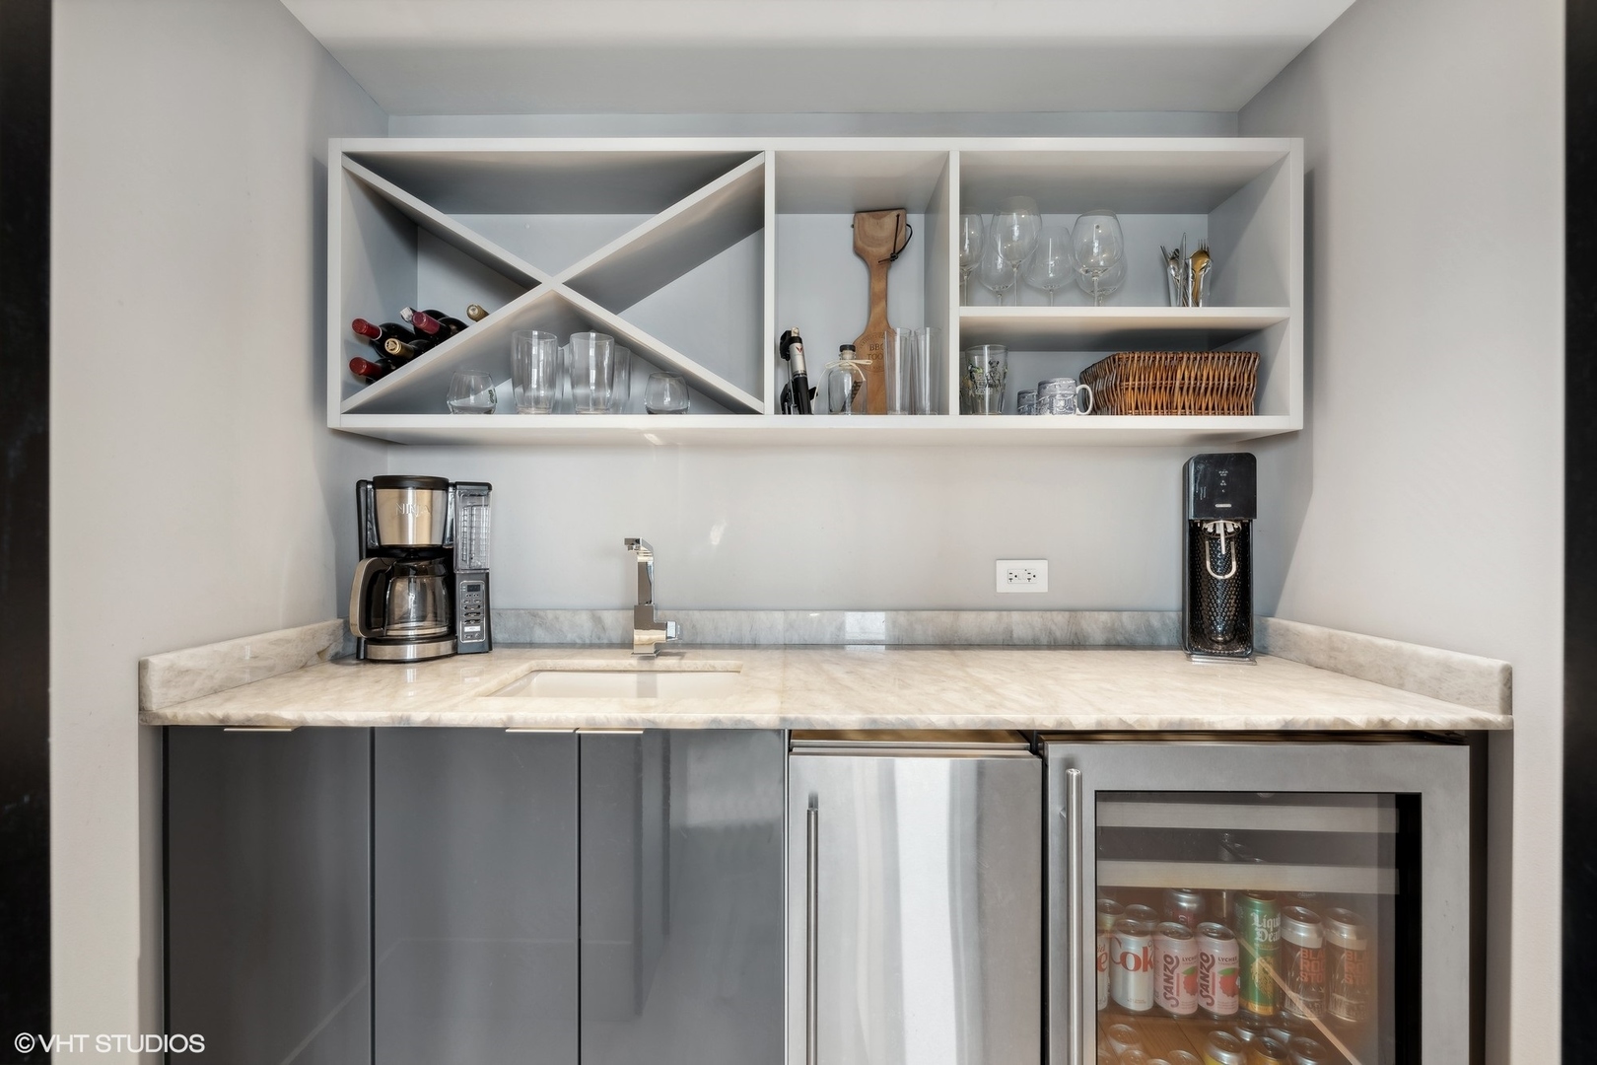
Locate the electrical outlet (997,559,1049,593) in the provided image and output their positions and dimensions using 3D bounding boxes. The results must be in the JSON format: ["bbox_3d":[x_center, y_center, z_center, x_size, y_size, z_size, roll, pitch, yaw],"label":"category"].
[{"bbox_3d":[0.510,0.100,1.615,0.116,0.071,0.008,0,0,0],"label":"electrical outlet"}]

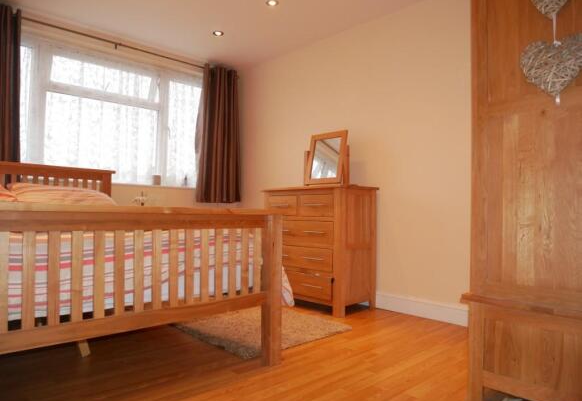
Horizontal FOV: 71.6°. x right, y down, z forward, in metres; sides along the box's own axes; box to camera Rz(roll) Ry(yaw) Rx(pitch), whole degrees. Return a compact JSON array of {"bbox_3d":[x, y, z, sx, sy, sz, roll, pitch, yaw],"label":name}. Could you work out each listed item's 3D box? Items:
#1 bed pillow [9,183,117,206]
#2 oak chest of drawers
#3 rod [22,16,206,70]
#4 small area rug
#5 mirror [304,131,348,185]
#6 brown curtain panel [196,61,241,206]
[{"bbox_3d":[-1.671,0.008,2.996,0.727,0.249,0.436,2,-2,-44],"label":"bed pillow"},{"bbox_3d":[0.217,0.372,3.334,0.467,0.945,0.884,2,-2,-44],"label":"oak chest of drawers"},{"bbox_3d":[-1.516,-1.351,3.484,2.647,0.031,0.031,2,-2,-44],"label":"rod"},{"bbox_3d":[-0.420,0.810,2.833,0.826,0.031,1.446,2,-2,-44],"label":"small area rug"},{"bbox_3d":[0.284,-0.325,3.333,0.153,0.451,0.421,2,-2,-44],"label":"mirror"},{"bbox_3d":[-0.748,-0.677,4.218,0.505,1.408,0.138,2,-2,-44],"label":"brown curtain panel"}]

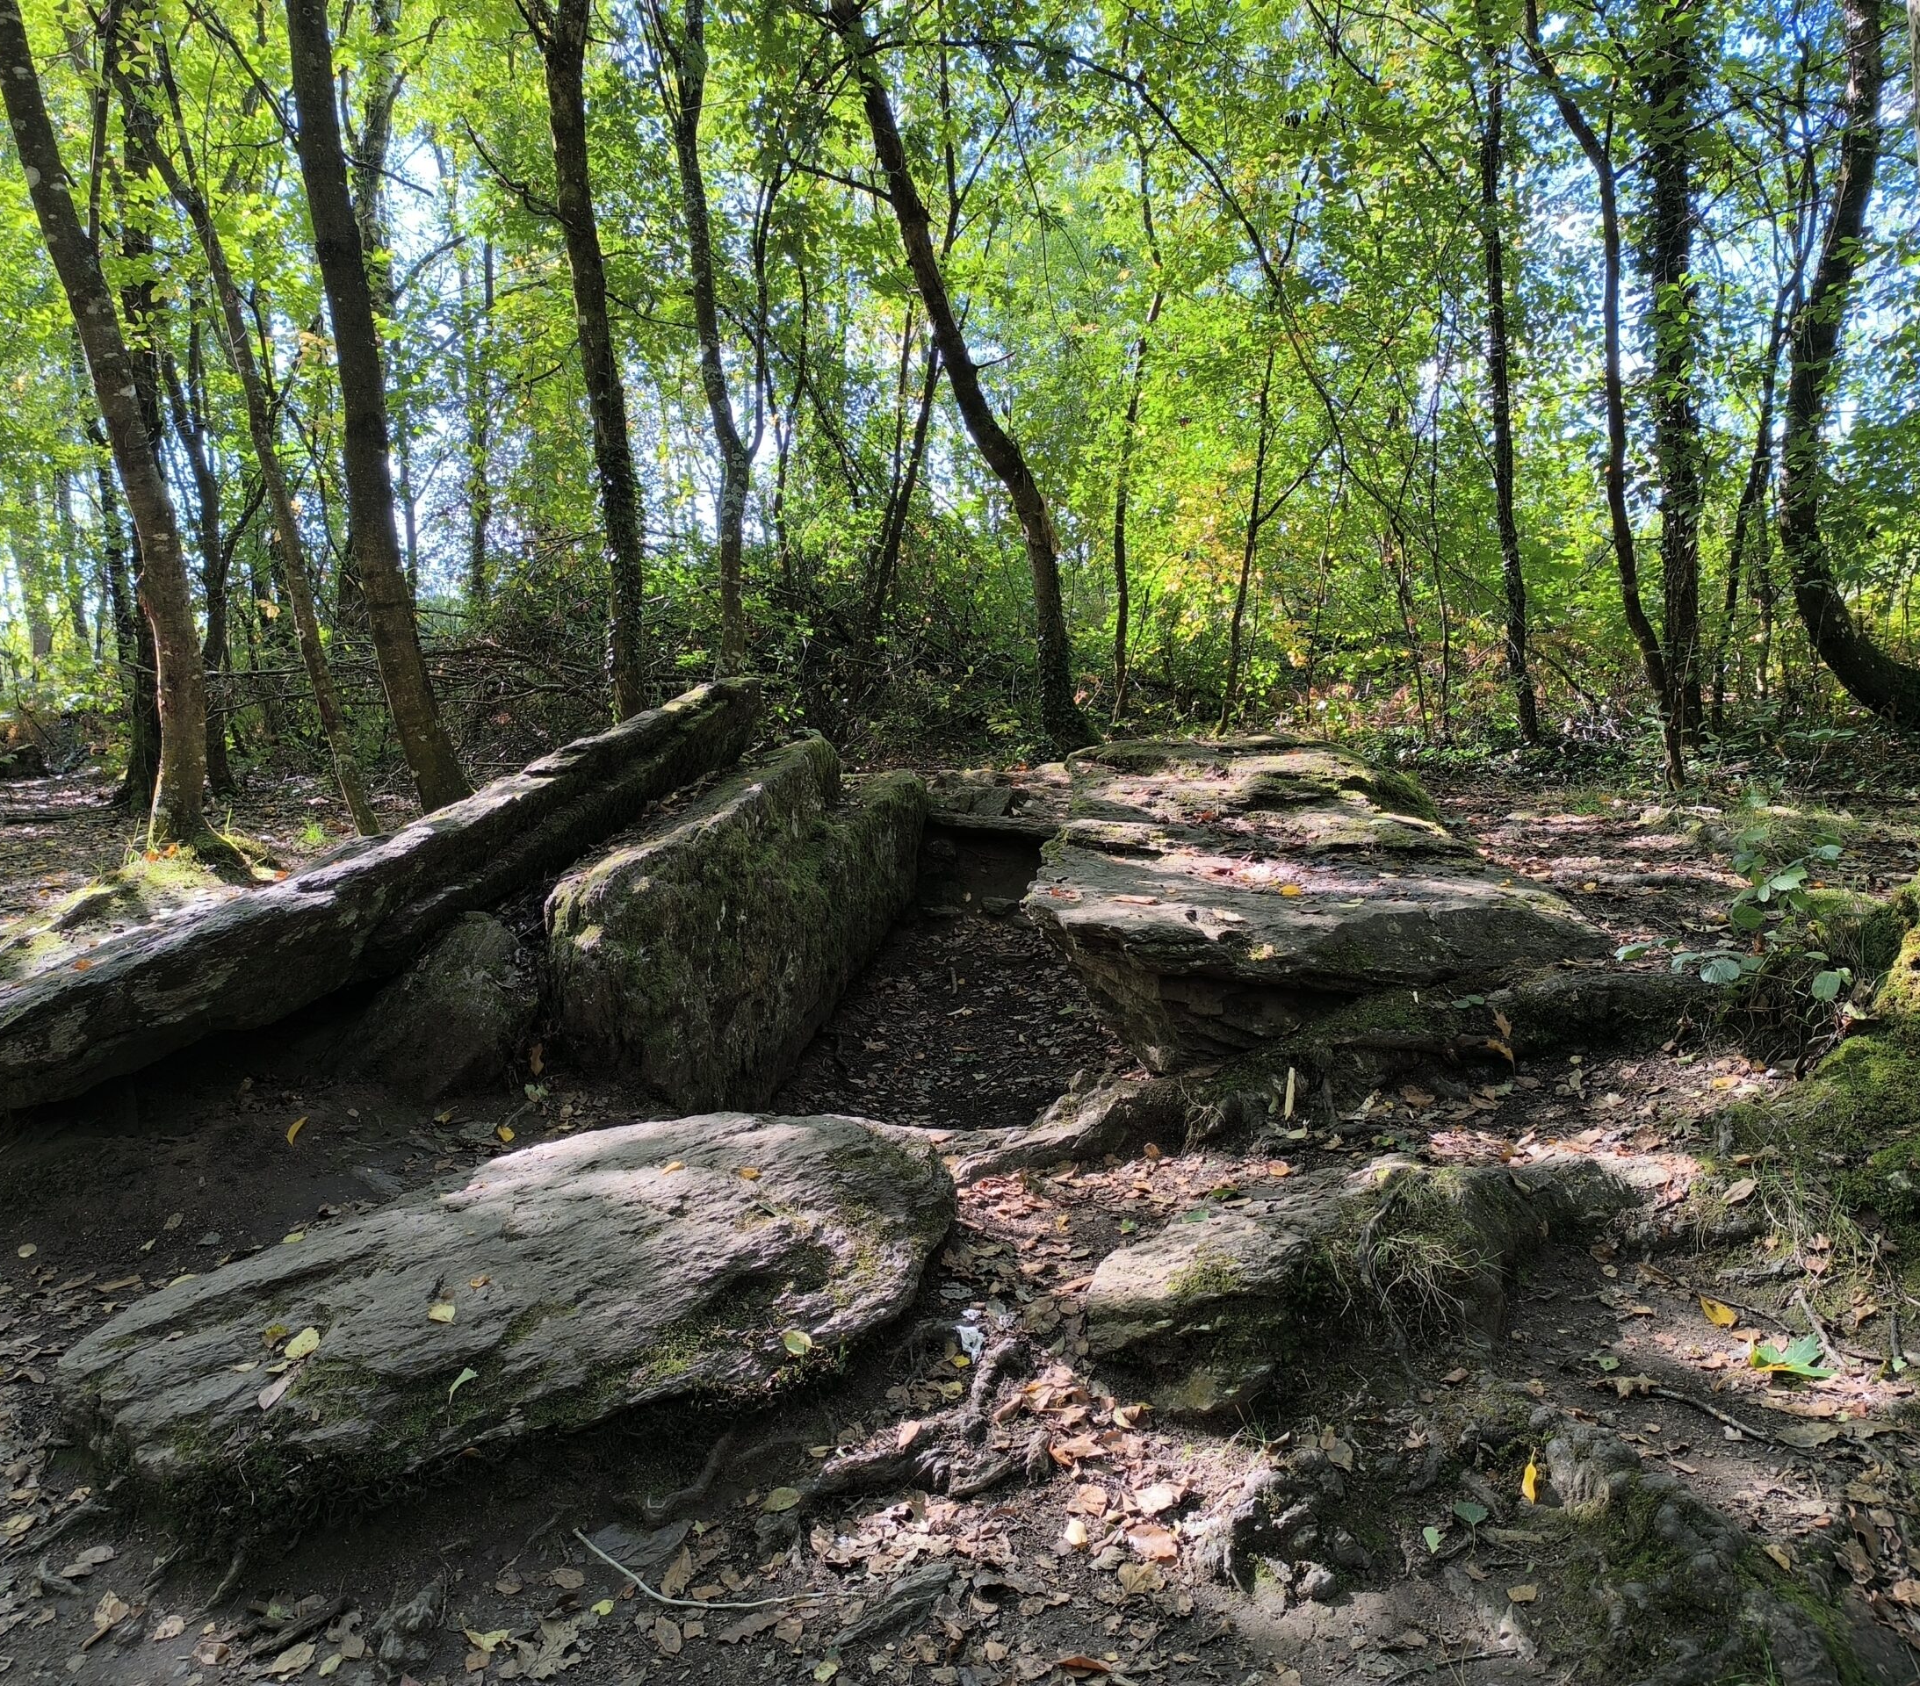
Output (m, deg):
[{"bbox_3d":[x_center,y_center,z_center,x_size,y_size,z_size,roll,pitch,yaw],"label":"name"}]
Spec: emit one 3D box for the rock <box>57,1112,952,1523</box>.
[{"bbox_3d":[-0.780,0.838,3.111,1.750,0.330,1.020,-7,12,-37],"label":"rock"}]

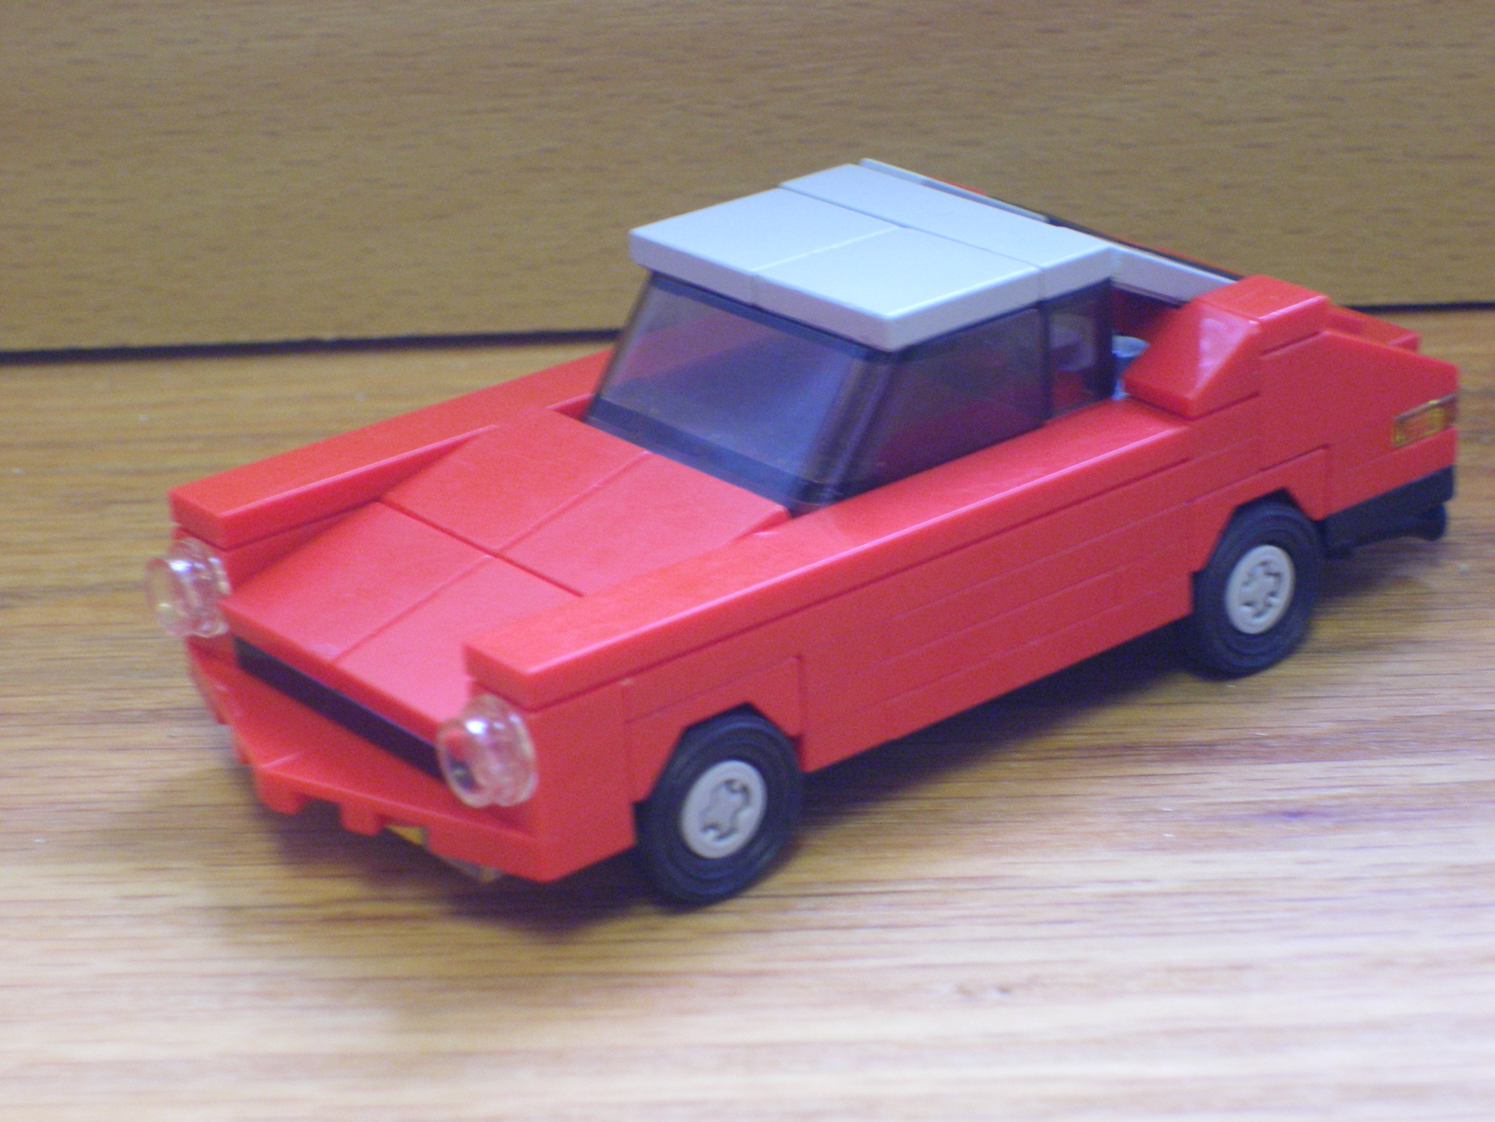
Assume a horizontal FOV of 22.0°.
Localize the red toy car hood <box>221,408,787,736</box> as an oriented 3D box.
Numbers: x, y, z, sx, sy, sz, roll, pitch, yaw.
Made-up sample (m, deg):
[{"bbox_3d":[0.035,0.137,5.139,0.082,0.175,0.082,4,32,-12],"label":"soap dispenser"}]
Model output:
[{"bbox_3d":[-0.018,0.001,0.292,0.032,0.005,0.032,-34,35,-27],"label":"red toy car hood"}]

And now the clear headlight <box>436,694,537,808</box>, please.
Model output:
[{"bbox_3d":[-0.018,0.014,0.269,0.003,0.008,0.008,-20,28,-34],"label":"clear headlight"}]

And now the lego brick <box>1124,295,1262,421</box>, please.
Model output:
[{"bbox_3d":[0.035,-0.016,0.304,0.008,0.006,0.008,-20,28,-34],"label":"lego brick"}]

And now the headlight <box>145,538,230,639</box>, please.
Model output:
[{"bbox_3d":[-0.044,0.003,0.298,0.003,0.008,0.008,-20,28,-34],"label":"headlight"}]

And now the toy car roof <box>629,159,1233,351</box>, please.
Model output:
[{"bbox_3d":[0.018,-0.024,0.315,0.046,0.011,0.032,-20,28,-34],"label":"toy car roof"}]

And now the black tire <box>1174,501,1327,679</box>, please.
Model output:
[{"bbox_3d":[0.040,0.001,0.314,0.017,0.017,0.006,-20,28,-34],"label":"black tire"}]

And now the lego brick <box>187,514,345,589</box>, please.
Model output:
[{"bbox_3d":[-0.039,0.001,0.302,0.009,0.009,0.008,-20,28,-34],"label":"lego brick"}]

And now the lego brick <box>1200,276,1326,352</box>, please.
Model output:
[{"bbox_3d":[0.041,-0.020,0.308,0.008,0.003,0.008,-20,28,-34],"label":"lego brick"}]

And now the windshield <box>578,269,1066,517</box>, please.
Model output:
[{"bbox_3d":[0.004,-0.014,0.305,0.024,0.013,0.032,-20,28,-34],"label":"windshield"}]

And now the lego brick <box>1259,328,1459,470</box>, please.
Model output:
[{"bbox_3d":[0.048,-0.016,0.315,0.024,0.010,0.008,-20,28,-34],"label":"lego brick"}]

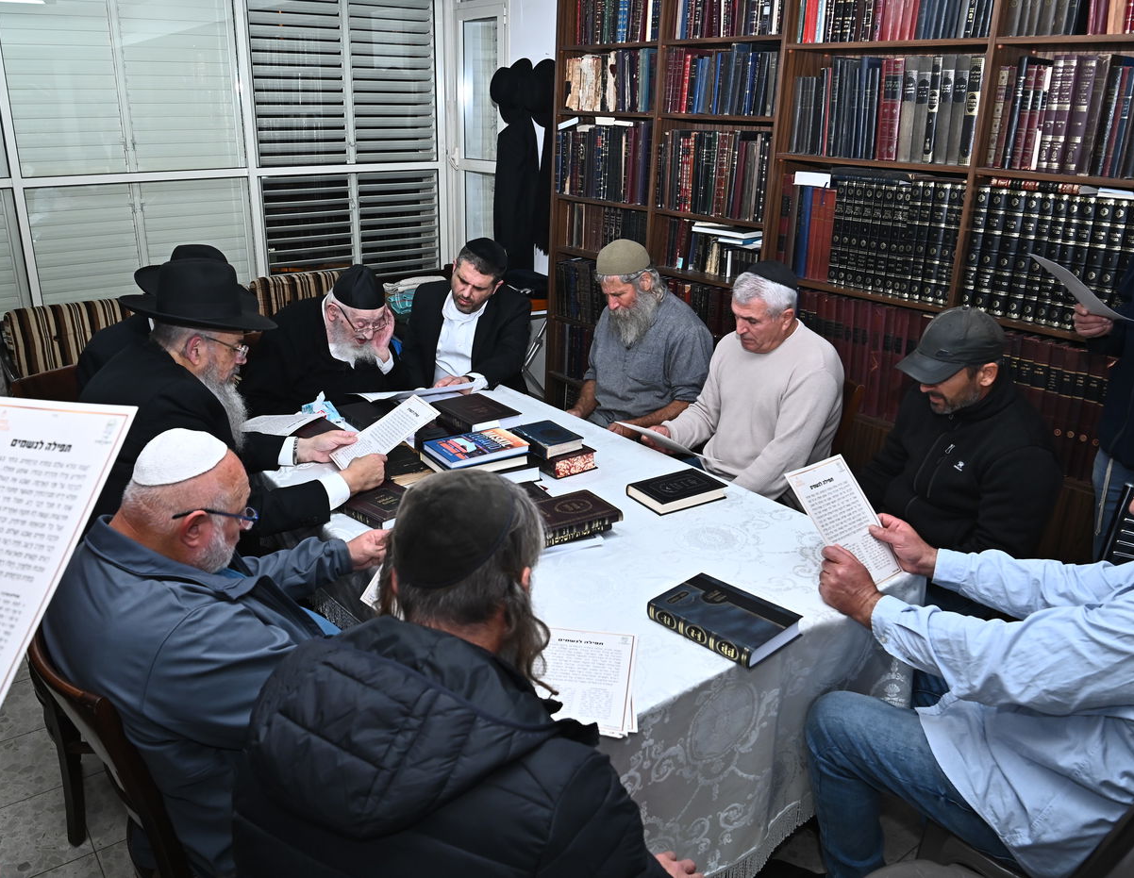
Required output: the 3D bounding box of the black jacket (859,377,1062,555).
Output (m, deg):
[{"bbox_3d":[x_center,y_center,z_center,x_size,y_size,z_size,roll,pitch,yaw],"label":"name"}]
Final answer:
[{"bbox_3d":[1.025,0.116,2.375,0.470,0.600,0.570,-16,26,-40],"label":"black jacket"}]

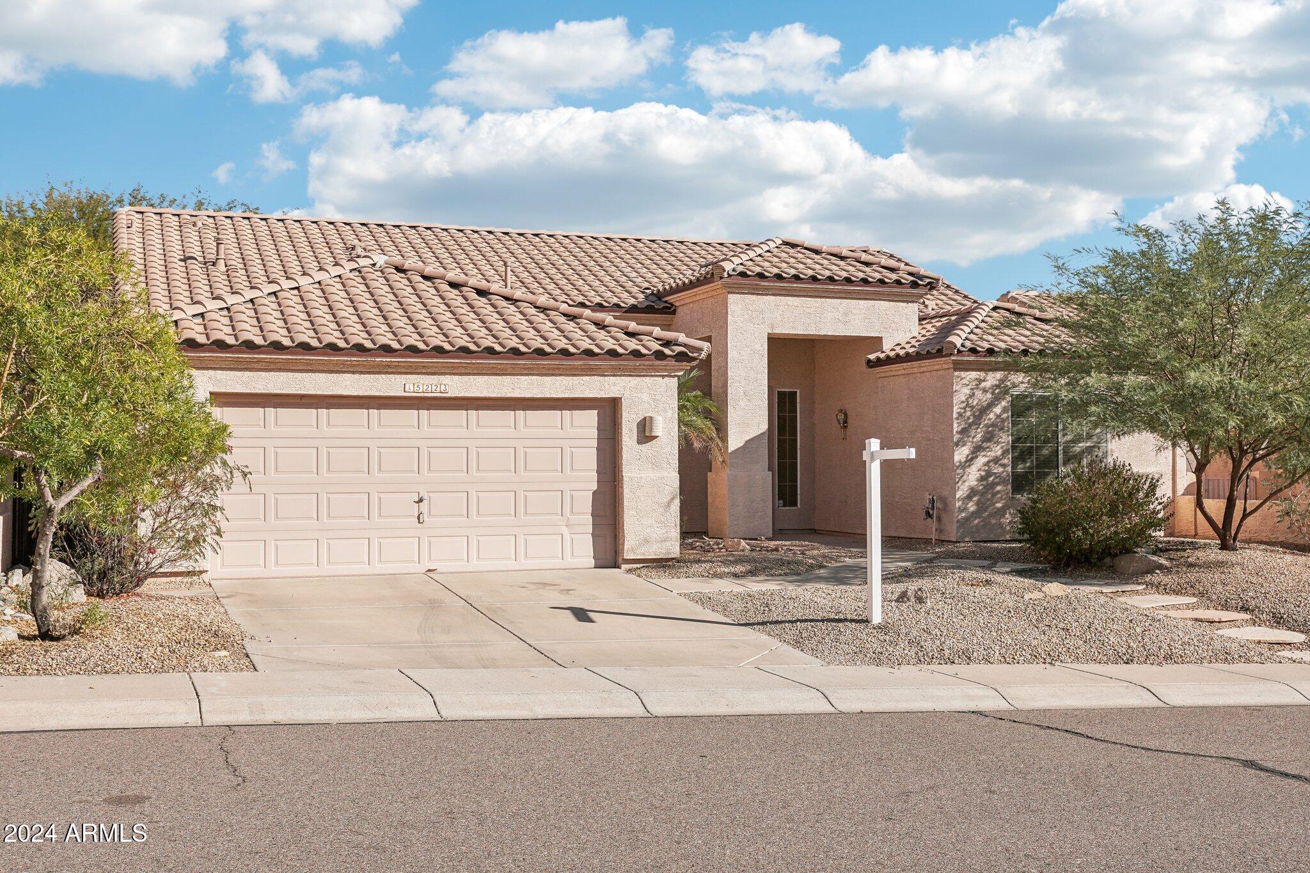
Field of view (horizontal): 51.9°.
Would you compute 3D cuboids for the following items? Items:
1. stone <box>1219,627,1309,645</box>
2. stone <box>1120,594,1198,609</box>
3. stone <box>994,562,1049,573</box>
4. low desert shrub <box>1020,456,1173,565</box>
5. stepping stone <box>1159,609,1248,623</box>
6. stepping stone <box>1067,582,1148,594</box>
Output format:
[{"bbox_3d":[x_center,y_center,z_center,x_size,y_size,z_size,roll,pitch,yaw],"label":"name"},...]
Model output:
[{"bbox_3d":[6.634,2.200,14.683,0.870,0.070,0.700,0,2,-20],"label":"stone"},{"bbox_3d":[6.085,2.024,16.328,0.950,0.060,0.600,0,2,-20],"label":"stone"},{"bbox_3d":[4.962,1.802,18.236,0.750,0.060,0.550,0,2,-20],"label":"stone"},{"bbox_3d":[6.192,1.032,19.101,2.050,1.480,1.850,0,-1,-20],"label":"low desert shrub"},{"bbox_3d":[6.357,2.108,15.565,0.950,0.070,0.620,0,2,-20],"label":"stepping stone"},{"bbox_3d":[5.687,1.938,17.090,1.000,0.060,0.600,0,2,-20],"label":"stepping stone"}]

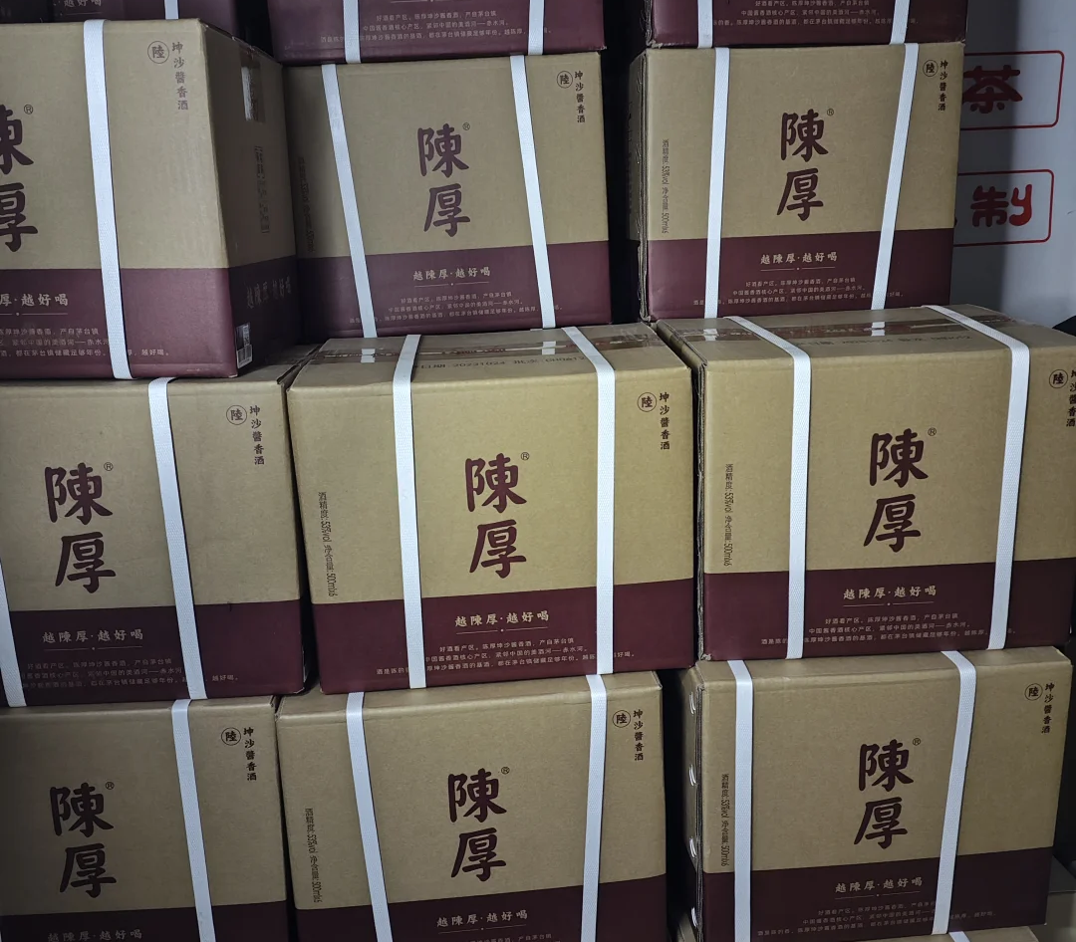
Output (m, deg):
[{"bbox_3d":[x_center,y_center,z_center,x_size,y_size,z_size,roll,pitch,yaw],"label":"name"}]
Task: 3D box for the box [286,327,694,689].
[{"bbox_3d":[-0.041,0.019,1.027,0.335,0.278,0.275,-3,16,-3],"label":"box"}]

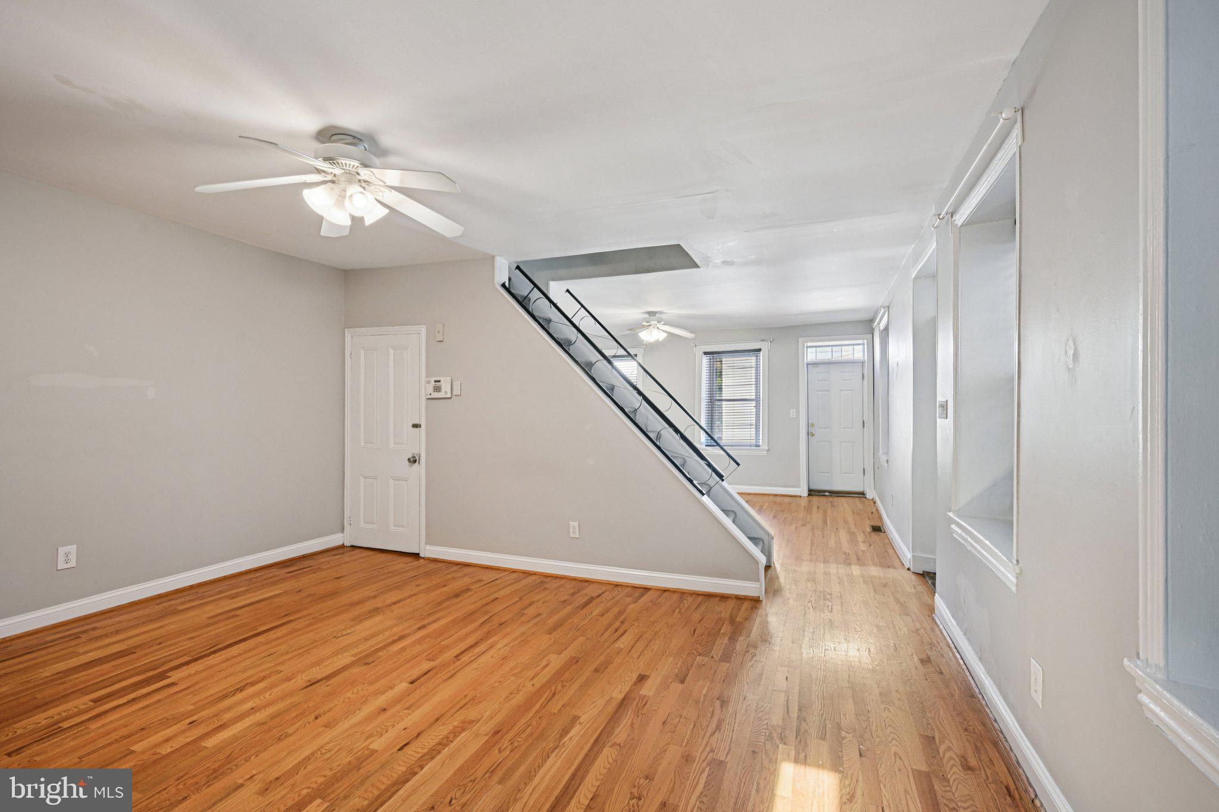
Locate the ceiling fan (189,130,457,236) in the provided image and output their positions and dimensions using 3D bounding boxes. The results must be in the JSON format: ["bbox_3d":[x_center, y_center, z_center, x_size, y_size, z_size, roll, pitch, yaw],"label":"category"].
[{"bbox_3d":[-1.327,-1.126,2.716,1.290,0.430,1.290,0,0,22],"label":"ceiling fan"}]

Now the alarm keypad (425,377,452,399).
[{"bbox_3d":[-1.500,-0.159,4.789,0.265,0.175,0.045,0,0,22],"label":"alarm keypad"}]

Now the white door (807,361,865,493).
[{"bbox_3d":[3.515,0.327,8.394,0.800,2.000,0.050,0,0,22],"label":"white door"}]

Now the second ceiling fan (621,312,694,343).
[{"bbox_3d":[0.586,-1.041,7.249,1.270,0.420,1.270,0,0,22],"label":"second ceiling fan"}]

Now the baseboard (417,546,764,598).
[{"bbox_3d":[-0.300,1.305,4.322,2.900,0.105,0.020,0,0,22],"label":"baseboard"}]

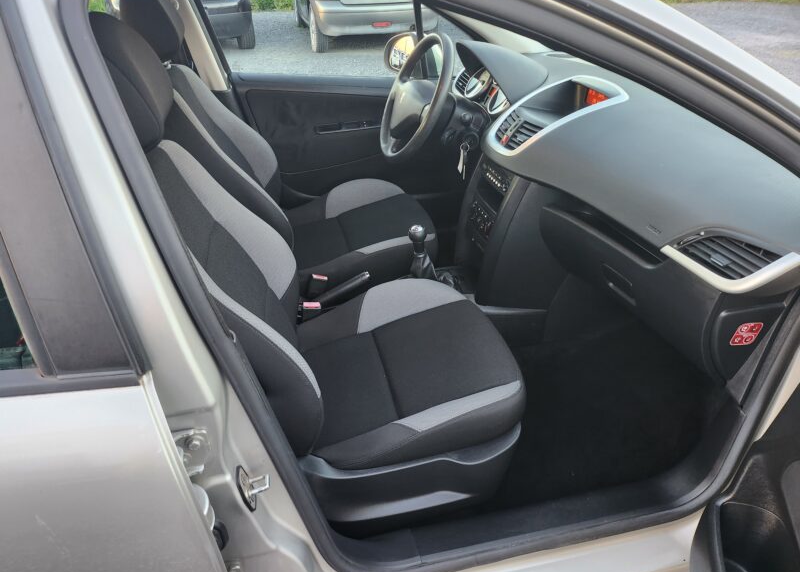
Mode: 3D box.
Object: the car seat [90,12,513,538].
[{"bbox_3d":[-0.129,-0.014,1.111,0.830,1.020,0.520,-7,33,-12],"label":"car seat"}]

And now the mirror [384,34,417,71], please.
[{"bbox_3d":[0.031,-0.881,2.110,0.110,0.160,0.200,-17,37,-26],"label":"mirror"}]

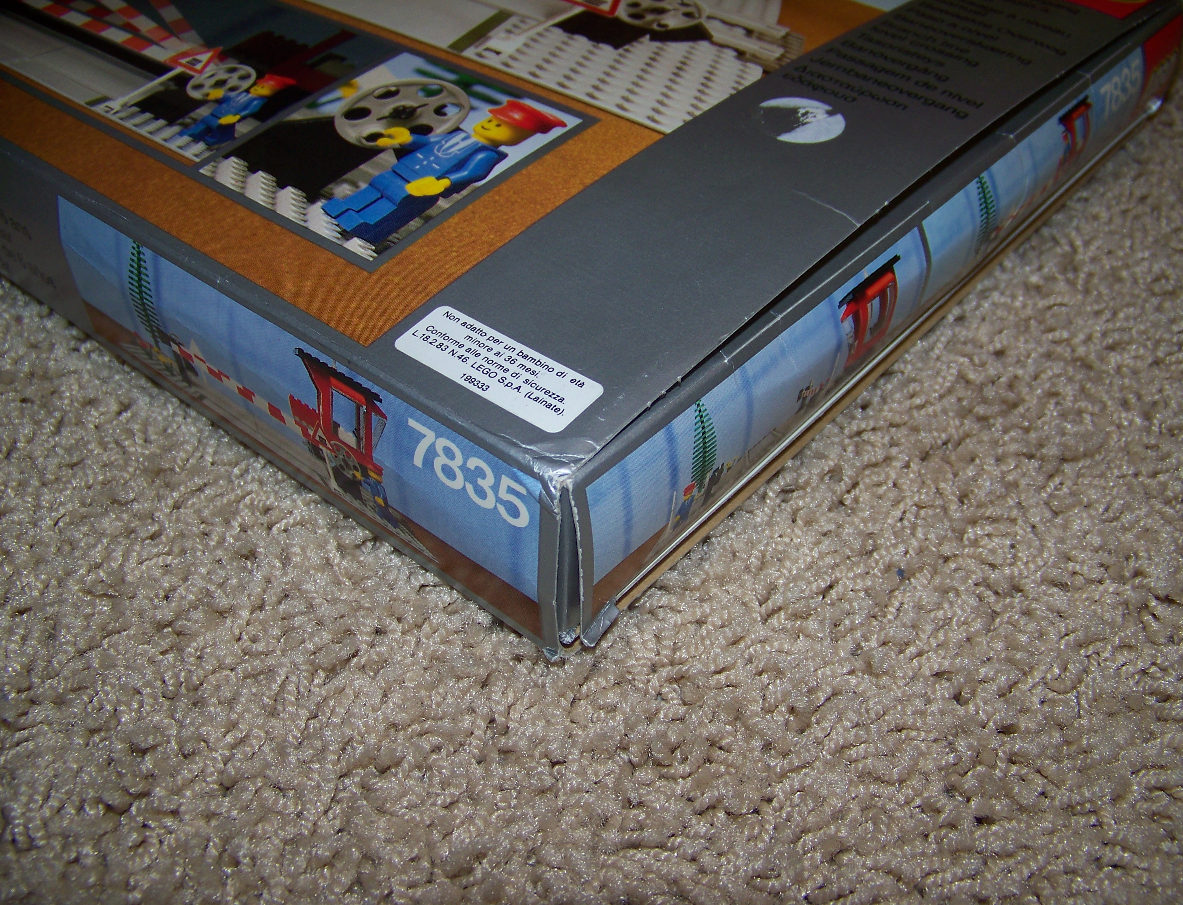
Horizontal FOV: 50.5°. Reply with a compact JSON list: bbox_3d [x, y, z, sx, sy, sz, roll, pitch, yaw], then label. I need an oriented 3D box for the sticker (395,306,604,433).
[{"bbox_3d":[-0.020,-0.018,0.263,0.045,0.001,0.018,29,51,25],"label":"sticker"}]

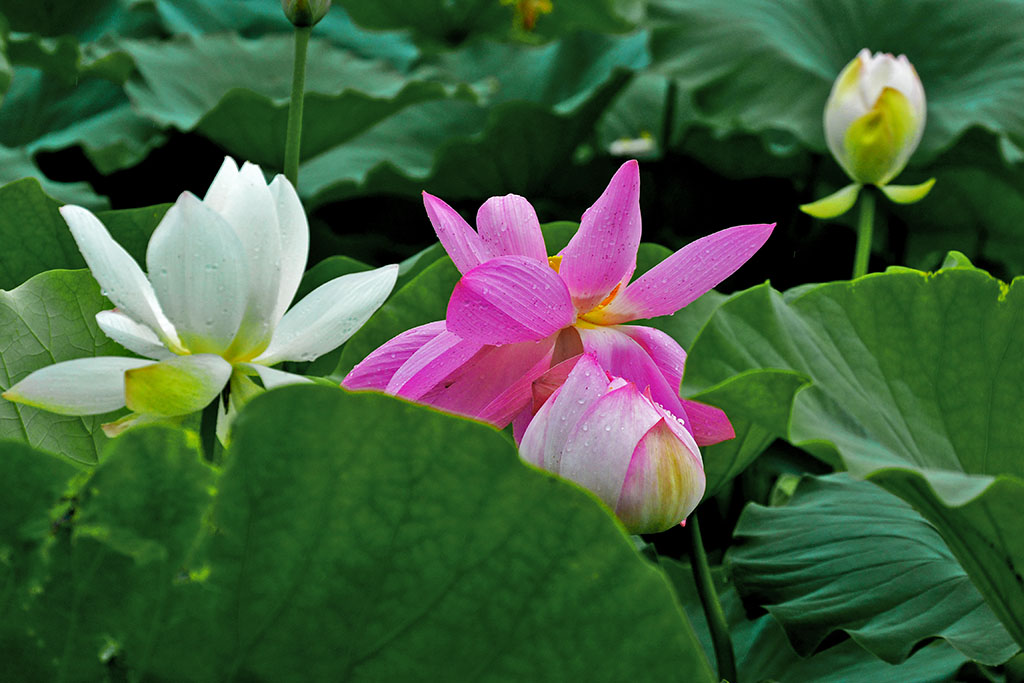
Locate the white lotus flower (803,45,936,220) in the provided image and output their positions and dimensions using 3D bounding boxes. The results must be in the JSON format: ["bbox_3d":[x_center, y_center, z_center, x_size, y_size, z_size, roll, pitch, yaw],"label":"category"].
[{"bbox_3d":[0.260,-0.152,4.500,0.098,0.120,0.085,0,10,0],"label":"white lotus flower"}]

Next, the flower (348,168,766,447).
[{"bbox_3d":[0.026,-0.021,3.450,0.240,0.150,0.210,0,10,0],"label":"flower"}]

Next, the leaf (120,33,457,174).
[{"bbox_3d":[-0.202,-0.217,5.600,0.320,0.100,0.300,0,10,0],"label":"leaf"}]

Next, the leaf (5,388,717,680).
[{"bbox_3d":[-0.079,0.109,3.200,0.380,0.190,0.250,0,10,0],"label":"leaf"}]

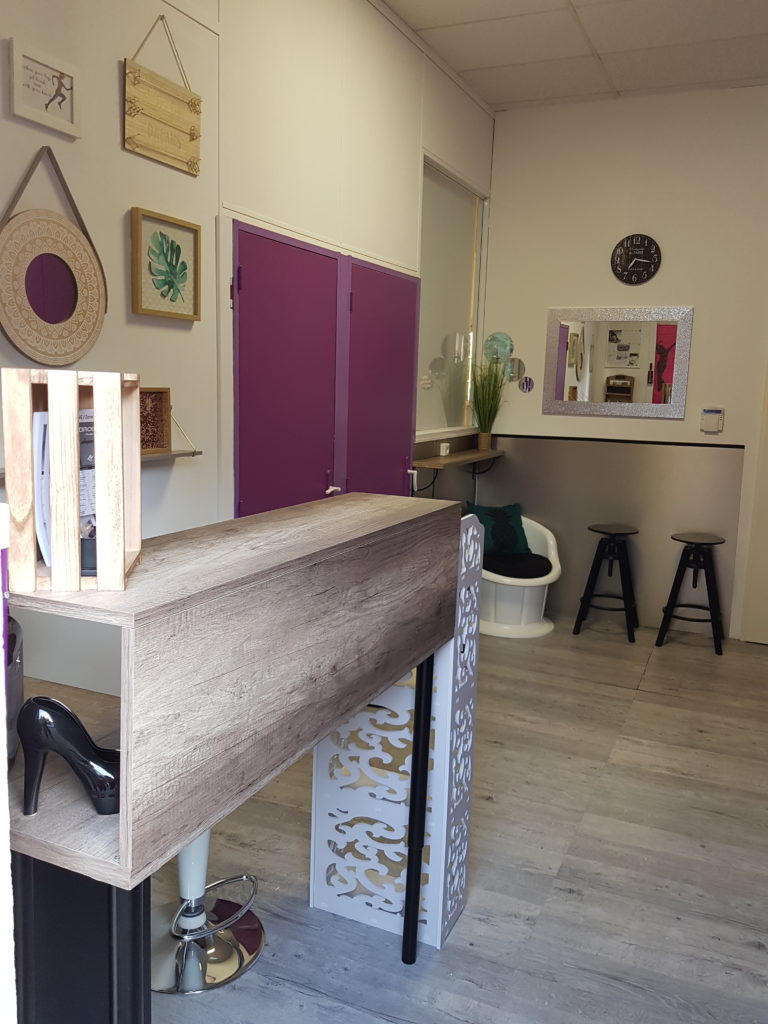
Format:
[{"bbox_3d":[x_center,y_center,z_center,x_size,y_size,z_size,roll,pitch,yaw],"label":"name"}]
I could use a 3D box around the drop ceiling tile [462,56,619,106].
[{"bbox_3d":[0.933,-2.573,4.585,0.777,0.020,0.605,7,11,26],"label":"drop ceiling tile"}]

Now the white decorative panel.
[{"bbox_3d":[0.042,0.582,2.211,0.405,1.214,0.217,7,11,26],"label":"white decorative panel"}]

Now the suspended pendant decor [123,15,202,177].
[{"bbox_3d":[-0.710,-1.354,2.478,0.022,0.429,0.330,7,11,26],"label":"suspended pendant decor"}]

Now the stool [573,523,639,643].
[{"bbox_3d":[1.449,0.430,4.947,0.340,0.690,0.340,7,11,26],"label":"stool"}]

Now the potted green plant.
[{"bbox_3d":[0.698,-0.738,5.240,0.194,0.625,0.200,7,11,26],"label":"potted green plant"}]

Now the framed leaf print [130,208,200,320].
[{"bbox_3d":[-0.723,-0.818,2.566,0.035,0.329,0.290,7,11,26],"label":"framed leaf print"}]

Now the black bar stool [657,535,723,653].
[{"bbox_3d":[1.919,0.484,4.750,0.340,0.682,0.340,7,11,26],"label":"black bar stool"}]

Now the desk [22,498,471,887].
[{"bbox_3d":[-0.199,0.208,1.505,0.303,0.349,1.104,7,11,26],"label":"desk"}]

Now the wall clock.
[{"bbox_3d":[1.578,-1.592,4.842,0.305,0.304,0.035,7,11,26],"label":"wall clock"}]

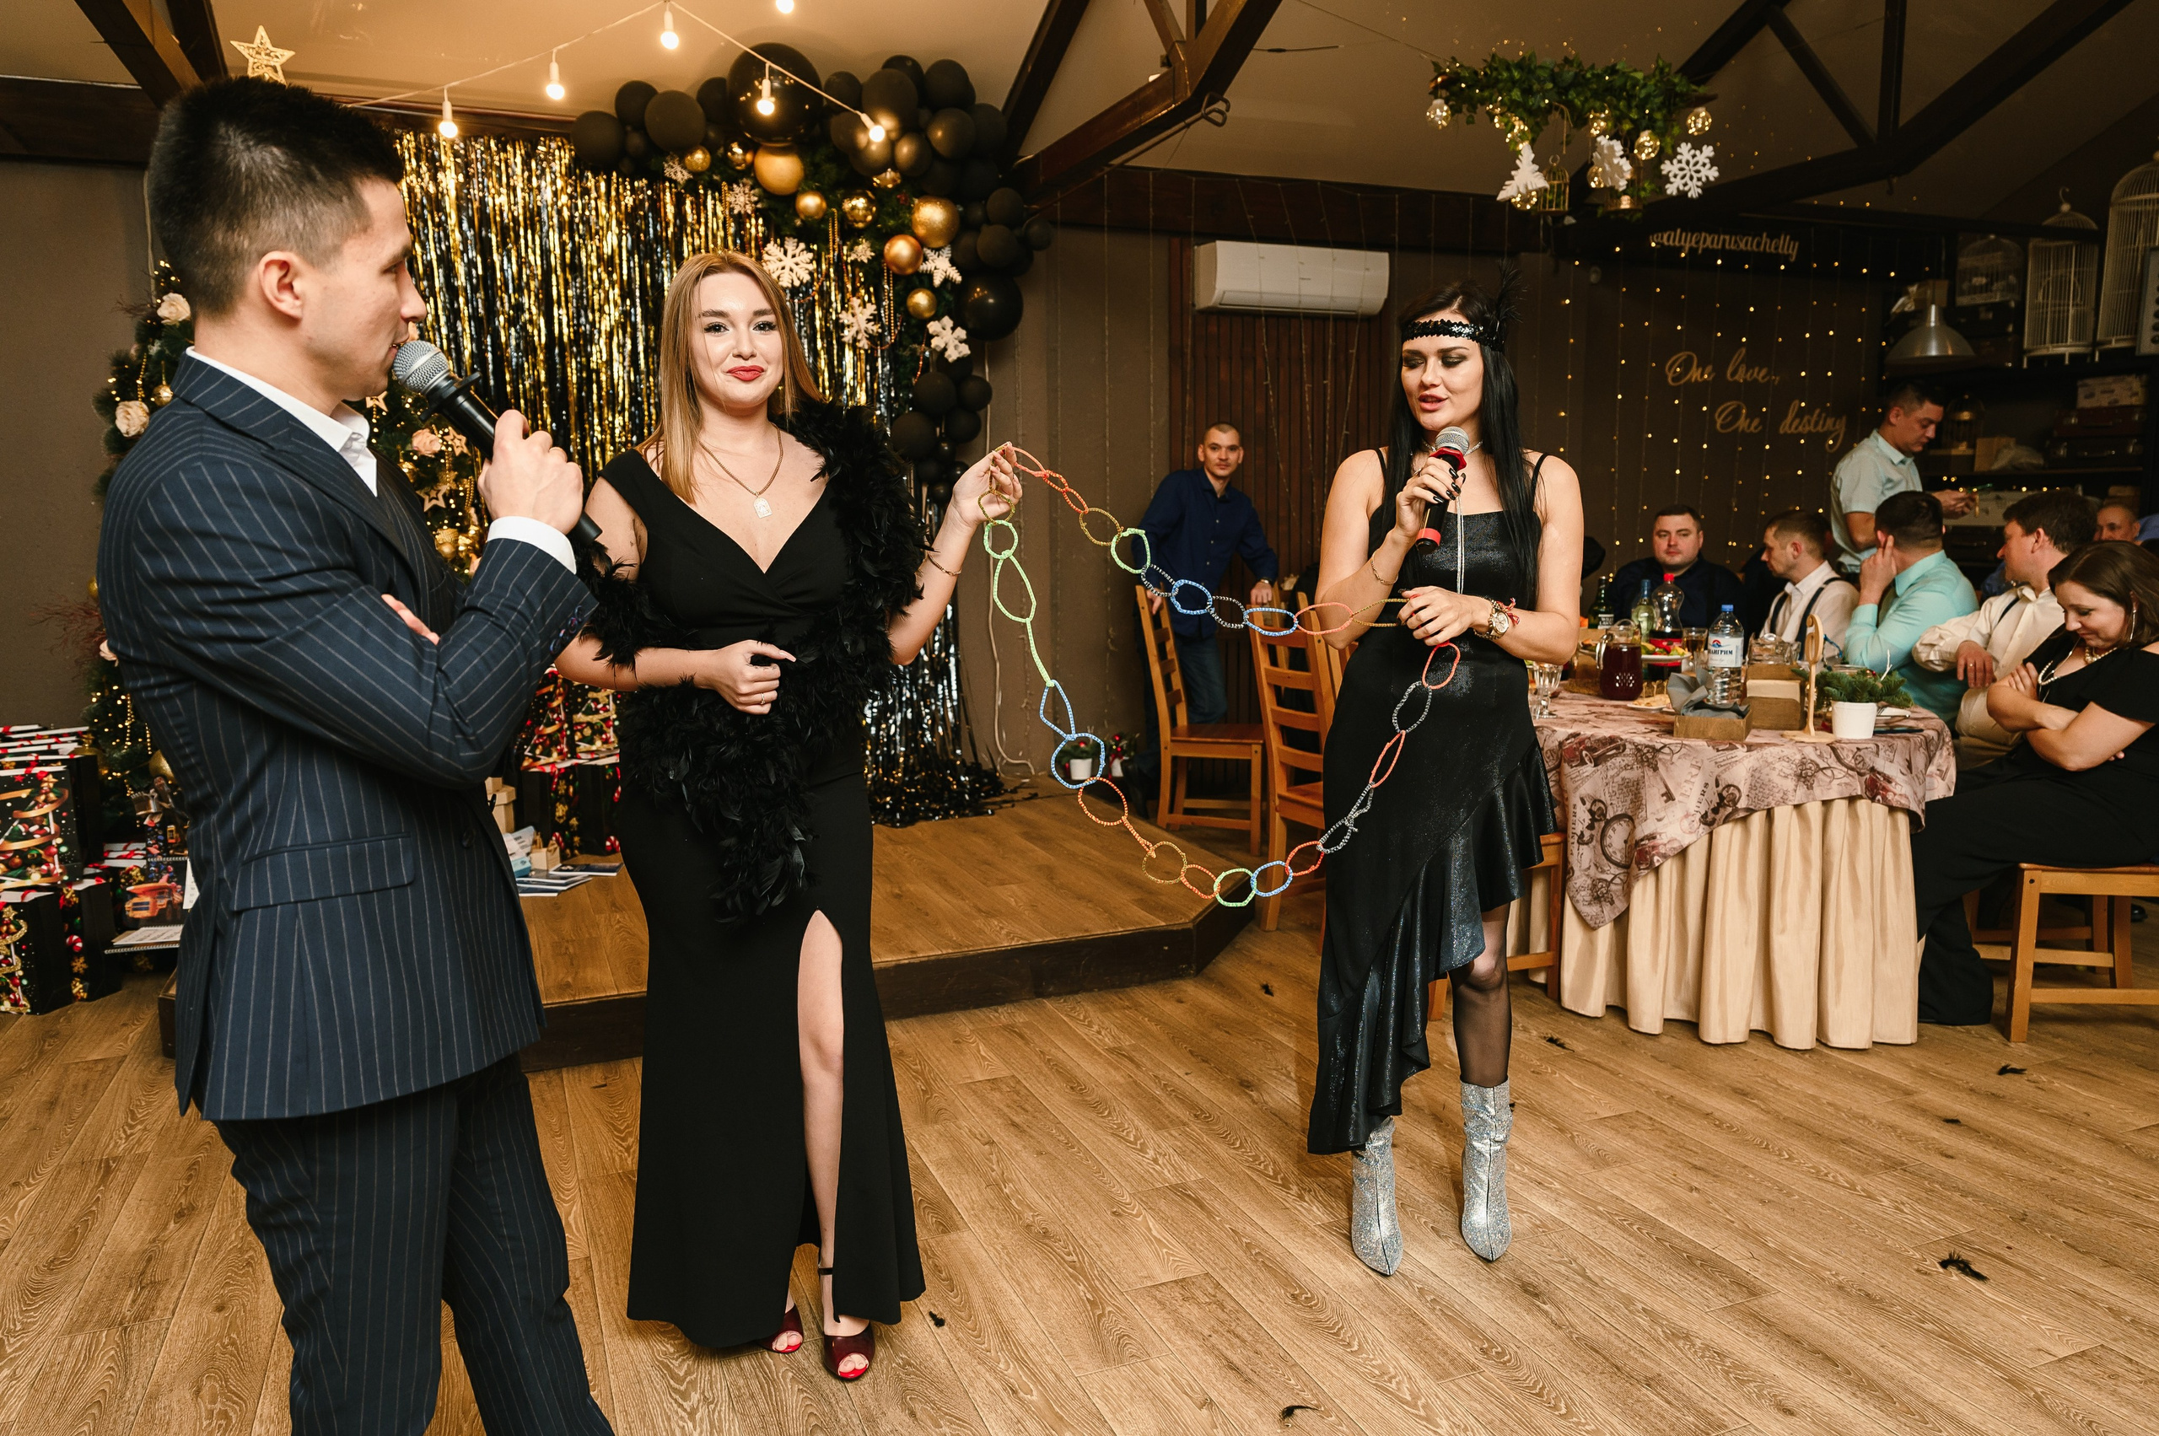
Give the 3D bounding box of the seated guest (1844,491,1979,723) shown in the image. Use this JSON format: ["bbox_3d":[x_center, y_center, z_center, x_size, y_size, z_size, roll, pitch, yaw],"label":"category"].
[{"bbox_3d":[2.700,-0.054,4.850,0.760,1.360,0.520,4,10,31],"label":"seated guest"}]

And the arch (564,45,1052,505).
[{"bbox_3d":[-0.943,-1.608,5.506,1.760,1.620,0.420,-5,9,-22],"label":"arch"}]

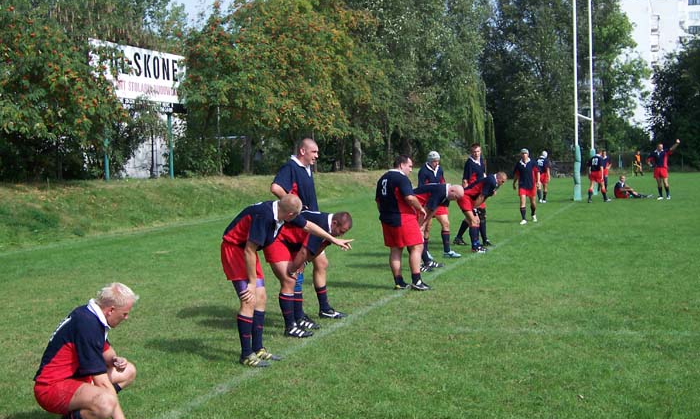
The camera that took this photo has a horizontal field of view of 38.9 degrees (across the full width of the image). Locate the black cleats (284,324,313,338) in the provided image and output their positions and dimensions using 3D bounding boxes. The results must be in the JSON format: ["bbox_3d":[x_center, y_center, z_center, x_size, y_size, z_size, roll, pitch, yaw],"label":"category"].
[{"bbox_3d":[-0.495,1.172,9.620,0.285,0.120,0.105,0,3,26],"label":"black cleats"}]

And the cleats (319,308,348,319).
[{"bbox_3d":[-0.175,1.139,10.850,0.305,0.120,0.110,-1,3,5],"label":"cleats"}]

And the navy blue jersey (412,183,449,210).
[{"bbox_3d":[1.208,-0.182,15.050,0.600,0.400,0.540,-32,-4,14],"label":"navy blue jersey"}]

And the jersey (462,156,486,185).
[{"bbox_3d":[2.372,-0.673,18.800,0.290,0.720,0.470,1,4,45],"label":"jersey"}]

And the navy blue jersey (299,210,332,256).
[{"bbox_3d":[-0.427,0.236,9.950,0.600,0.420,0.540,-32,-5,15],"label":"navy blue jersey"}]

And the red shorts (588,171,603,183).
[{"bbox_3d":[8.309,-1.069,33.400,0.460,0.400,0.310,1,4,38],"label":"red shorts"}]

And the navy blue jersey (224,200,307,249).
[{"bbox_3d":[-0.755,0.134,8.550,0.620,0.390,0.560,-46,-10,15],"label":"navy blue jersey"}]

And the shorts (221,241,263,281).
[{"bbox_3d":[-0.917,0.431,8.450,0.290,0.380,0.360,-1,3,23],"label":"shorts"}]

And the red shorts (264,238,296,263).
[{"bbox_3d":[-0.704,0.384,9.750,0.310,0.330,0.360,-1,3,23],"label":"red shorts"}]

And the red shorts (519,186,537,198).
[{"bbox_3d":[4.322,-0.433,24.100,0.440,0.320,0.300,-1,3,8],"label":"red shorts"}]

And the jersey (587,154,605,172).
[{"bbox_3d":[8.285,-1.567,33.400,0.540,0.620,0.300,1,4,38],"label":"jersey"}]

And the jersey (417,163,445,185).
[{"bbox_3d":[1.399,-0.432,16.800,0.330,0.700,0.530,6,7,45],"label":"jersey"}]

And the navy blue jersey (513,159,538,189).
[{"bbox_3d":[4.300,-0.851,24.100,0.580,0.760,0.300,-1,3,8],"label":"navy blue jersey"}]

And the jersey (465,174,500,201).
[{"bbox_3d":[2.322,-0.389,17.500,0.600,0.400,0.540,-37,-6,13],"label":"jersey"}]

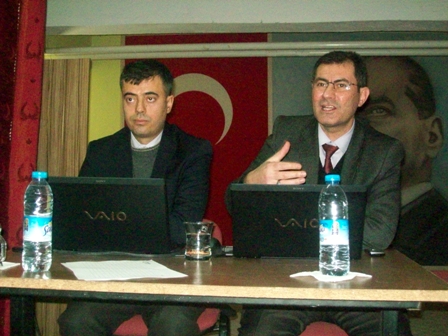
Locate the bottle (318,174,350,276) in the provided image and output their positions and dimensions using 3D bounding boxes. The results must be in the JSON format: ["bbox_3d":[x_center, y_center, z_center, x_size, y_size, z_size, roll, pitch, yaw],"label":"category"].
[{"bbox_3d":[0.236,0.122,1.250,0.064,0.214,0.064,0,-3,0],"label":"bottle"}]

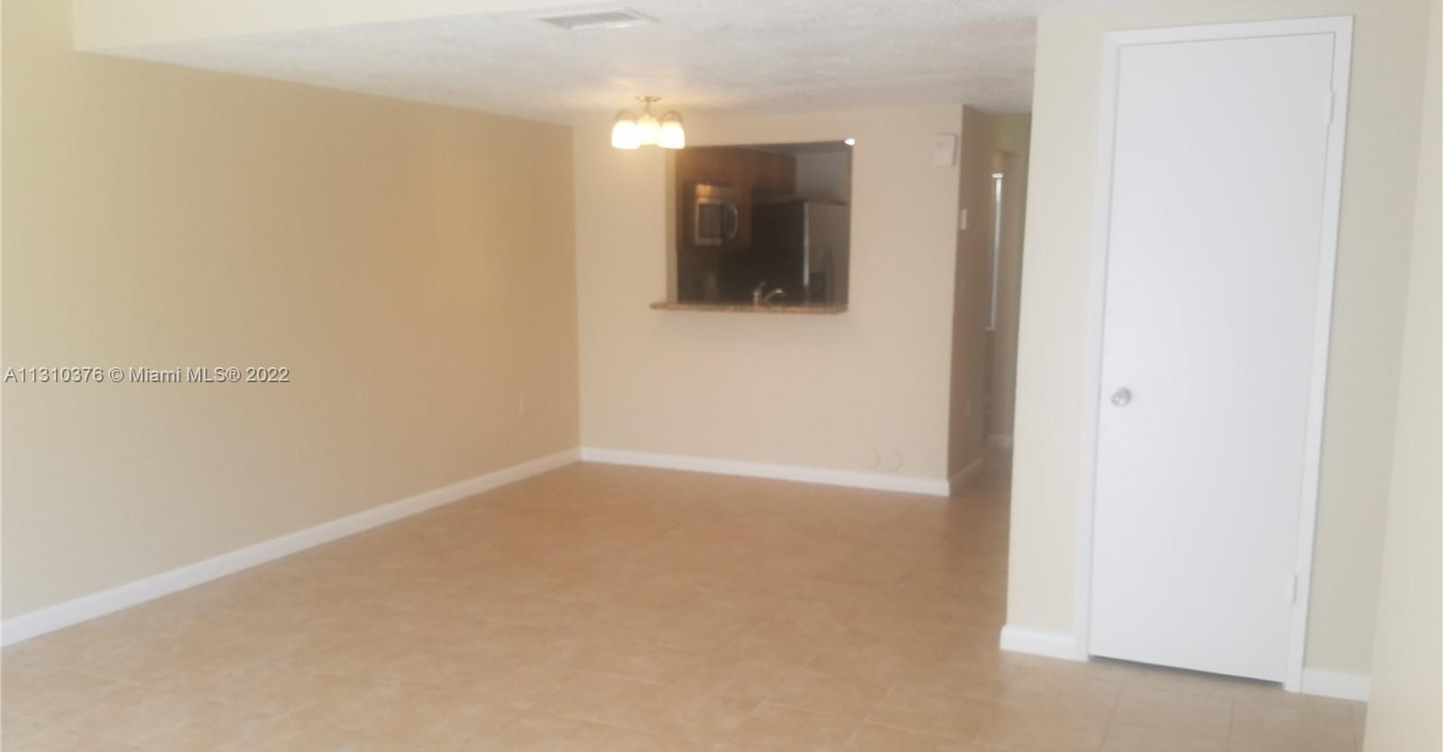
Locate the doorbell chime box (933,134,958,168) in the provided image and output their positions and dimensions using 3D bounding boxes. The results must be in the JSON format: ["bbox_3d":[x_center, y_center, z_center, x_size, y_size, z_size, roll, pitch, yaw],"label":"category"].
[{"bbox_3d":[1.214,-1.231,5.920,0.132,0.182,0.055,4,8,25],"label":"doorbell chime box"}]

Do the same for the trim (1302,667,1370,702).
[{"bbox_3d":[1.938,0.972,3.431,0.190,0.095,0.018,4,8,26],"label":"trim"}]

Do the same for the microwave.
[{"bbox_3d":[-0.187,-1.165,7.948,0.400,0.425,0.760,4,8,26],"label":"microwave"}]

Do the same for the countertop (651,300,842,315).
[{"bbox_3d":[0.179,-0.413,6.505,1.195,0.042,0.340,4,8,26],"label":"countertop"}]

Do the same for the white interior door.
[{"bbox_3d":[1.554,-0.045,3.488,0.650,2.060,0.060,4,8,26],"label":"white interior door"}]

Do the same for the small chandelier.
[{"bbox_3d":[-0.380,-1.319,5.665,0.380,0.270,0.370,0,7,0],"label":"small chandelier"}]

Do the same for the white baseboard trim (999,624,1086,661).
[{"bbox_3d":[1.112,0.923,3.787,0.265,0.095,0.018,4,8,26],"label":"white baseboard trim"}]

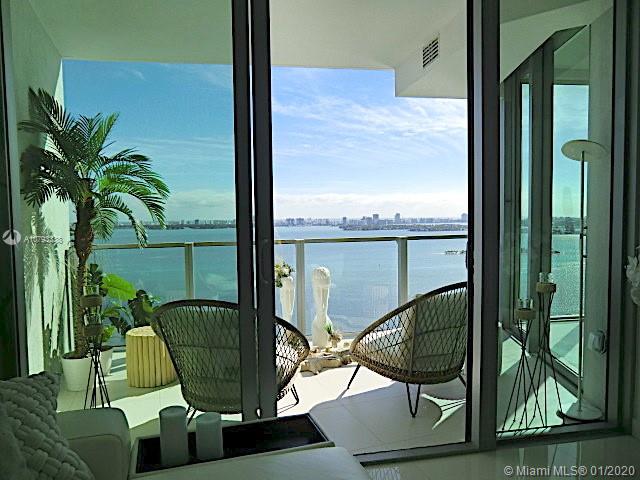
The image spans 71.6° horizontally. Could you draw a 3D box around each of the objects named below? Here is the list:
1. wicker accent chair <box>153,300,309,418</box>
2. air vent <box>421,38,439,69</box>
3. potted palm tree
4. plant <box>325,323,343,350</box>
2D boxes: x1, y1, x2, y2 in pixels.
[{"bbox_3d":[-0.546,0.735,2.758,0.920,0.860,0.820,0,3,14],"label":"wicker accent chair"},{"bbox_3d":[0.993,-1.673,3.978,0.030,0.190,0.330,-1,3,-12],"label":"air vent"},{"bbox_3d":[-1.709,0.020,3.364,1.000,2.260,1.050,-1,3,-12],"label":"potted palm tree"},{"bbox_3d":[0.131,0.935,4.300,0.170,0.270,0.160,-1,3,-12],"label":"plant"}]

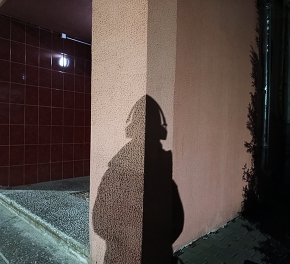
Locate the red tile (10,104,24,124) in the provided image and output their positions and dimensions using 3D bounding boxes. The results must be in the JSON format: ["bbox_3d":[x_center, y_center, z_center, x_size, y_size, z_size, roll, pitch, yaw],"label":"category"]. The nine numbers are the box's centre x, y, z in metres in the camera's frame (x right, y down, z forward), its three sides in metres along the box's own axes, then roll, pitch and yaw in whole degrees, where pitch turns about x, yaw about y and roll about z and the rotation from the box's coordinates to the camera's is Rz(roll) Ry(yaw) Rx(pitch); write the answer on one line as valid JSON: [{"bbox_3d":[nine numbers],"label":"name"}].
[{"bbox_3d":[-1.877,-0.254,3.426,0.200,0.300,0.010,0,1,-45],"label":"red tile"}]

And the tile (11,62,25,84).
[{"bbox_3d":[-1.874,-0.863,3.429,0.010,0.300,0.200,1,0,44],"label":"tile"}]

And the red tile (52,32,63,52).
[{"bbox_3d":[-1.442,-1.463,3.861,0.010,0.300,0.200,1,0,44],"label":"red tile"}]

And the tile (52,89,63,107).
[{"bbox_3d":[-1.446,-0.553,3.847,0.200,0.300,0.010,0,1,-45],"label":"tile"}]

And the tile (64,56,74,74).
[{"bbox_3d":[-1.308,-1.158,4.009,0.012,0.300,0.200,1,0,44],"label":"tile"}]

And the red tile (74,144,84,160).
[{"bbox_3d":[-1.187,0.353,4.162,0.012,0.300,0.200,1,0,44],"label":"red tile"}]

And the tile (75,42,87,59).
[{"bbox_3d":[-1.146,-1.454,4.119,0.200,0.300,0.010,0,1,-45],"label":"tile"}]

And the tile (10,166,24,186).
[{"bbox_3d":[-1.892,0.650,3.434,0.012,0.300,0.200,1,0,44],"label":"tile"}]

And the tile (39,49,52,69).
[{"bbox_3d":[-1.577,-1.155,3.698,0.200,0.300,0.010,0,1,-45],"label":"tile"}]

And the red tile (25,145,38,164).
[{"bbox_3d":[-1.746,0.348,3.575,0.200,0.300,0.010,0,1,-45],"label":"red tile"}]

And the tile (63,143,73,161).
[{"bbox_3d":[-1.327,0.350,4.013,0.010,0.300,0.200,1,0,44],"label":"tile"}]

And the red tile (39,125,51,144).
[{"bbox_3d":[-1.604,0.048,3.723,0.012,0.300,0.200,1,0,44],"label":"red tile"}]

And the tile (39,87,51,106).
[{"bbox_3d":[-1.596,-0.558,3.720,0.010,0.300,0.200,1,0,44],"label":"tile"}]

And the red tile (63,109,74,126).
[{"bbox_3d":[-1.310,-0.251,3.992,0.200,0.300,0.010,0,1,-45],"label":"red tile"}]

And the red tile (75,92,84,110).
[{"bbox_3d":[-1.173,-0.554,4.154,0.010,0.300,0.200,1,0,44],"label":"red tile"}]

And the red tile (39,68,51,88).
[{"bbox_3d":[-1.592,-0.860,3.719,0.010,0.300,0.200,1,0,44],"label":"red tile"}]

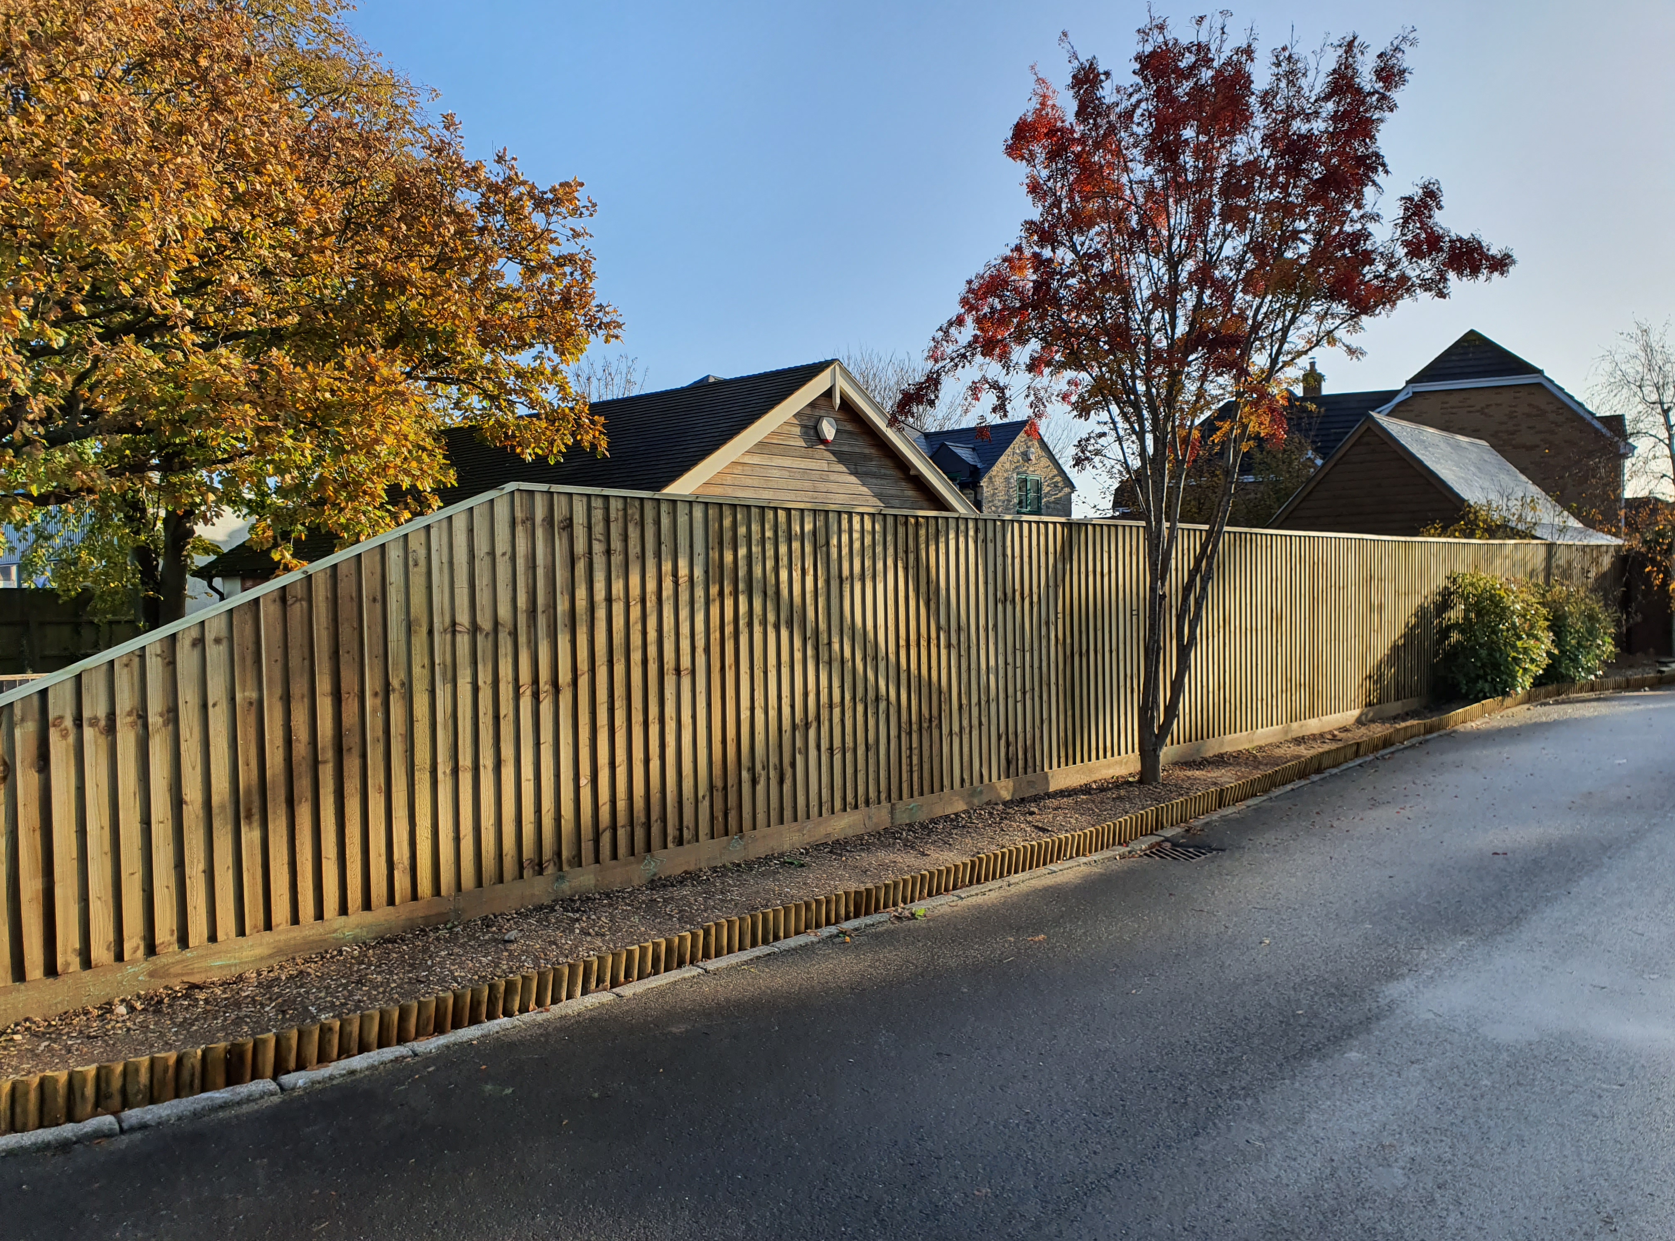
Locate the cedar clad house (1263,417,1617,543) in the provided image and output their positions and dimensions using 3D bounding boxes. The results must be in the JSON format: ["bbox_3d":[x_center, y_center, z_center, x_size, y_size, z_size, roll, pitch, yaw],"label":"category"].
[{"bbox_3d":[10.649,-1.158,22.264,4.700,4.380,6.200,1,2,43],"label":"cedar clad house"}]

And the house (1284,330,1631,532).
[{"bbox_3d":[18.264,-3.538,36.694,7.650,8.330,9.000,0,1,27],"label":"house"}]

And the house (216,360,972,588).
[{"bbox_3d":[-3.518,-0.806,18.187,9.700,4.570,7.440,1,2,43],"label":"house"}]

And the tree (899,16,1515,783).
[{"bbox_3d":[2.596,-1.551,8.850,4.300,5.420,4.000,-1,1,0],"label":"tree"}]

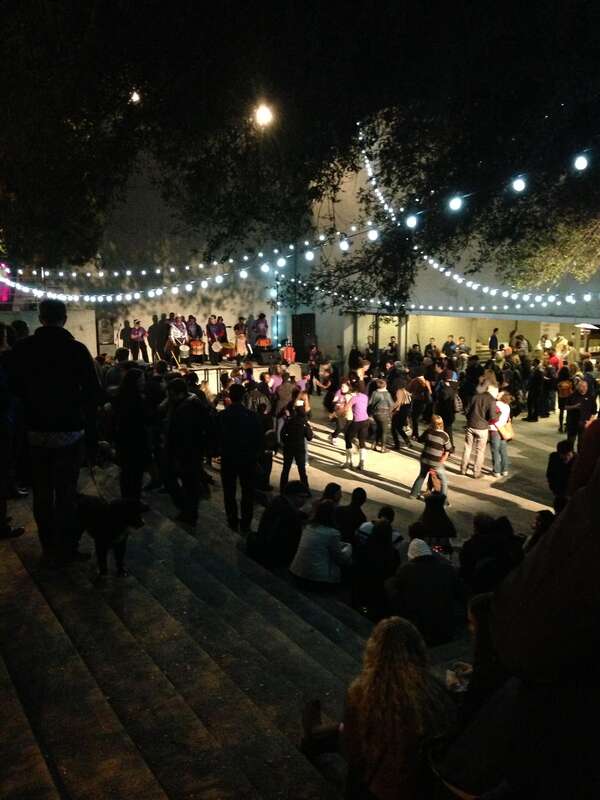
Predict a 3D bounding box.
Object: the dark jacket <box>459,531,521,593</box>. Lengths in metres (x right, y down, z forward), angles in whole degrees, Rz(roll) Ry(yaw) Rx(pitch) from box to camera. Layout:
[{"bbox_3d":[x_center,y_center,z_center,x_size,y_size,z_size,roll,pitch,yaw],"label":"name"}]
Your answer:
[{"bbox_3d":[1.980,1.689,8.000,0.580,0.640,0.500,4,8,30],"label":"dark jacket"}]

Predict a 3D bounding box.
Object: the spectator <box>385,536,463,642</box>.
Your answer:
[{"bbox_3d":[1.060,1.571,6.350,0.600,0.920,0.720,4,8,30],"label":"spectator"}]

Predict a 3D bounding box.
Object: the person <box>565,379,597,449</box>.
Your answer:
[{"bbox_3d":[5.915,0.361,16.200,0.480,1.620,0.550,-7,11,-42],"label":"person"}]

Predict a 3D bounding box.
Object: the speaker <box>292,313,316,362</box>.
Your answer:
[{"bbox_3d":[0.147,-2.276,28.000,0.750,1.800,0.650,-2,8,-11],"label":"speaker"}]

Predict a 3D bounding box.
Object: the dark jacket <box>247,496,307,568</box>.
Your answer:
[{"bbox_3d":[-0.220,1.368,7.950,0.600,0.670,0.500,6,9,40],"label":"dark jacket"}]

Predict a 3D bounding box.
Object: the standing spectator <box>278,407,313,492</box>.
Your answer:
[{"bbox_3d":[-0.078,0.881,13.300,0.520,1.560,0.380,1,8,5],"label":"standing spectator"}]

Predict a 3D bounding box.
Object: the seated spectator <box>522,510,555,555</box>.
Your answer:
[{"bbox_3d":[2.589,1.718,8.175,0.750,1.100,0.520,6,10,40],"label":"seated spectator"}]

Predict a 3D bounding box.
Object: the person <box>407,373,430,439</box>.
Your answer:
[{"bbox_3d":[2.726,0.148,17.400,0.520,1.620,0.500,-5,9,-30],"label":"person"}]

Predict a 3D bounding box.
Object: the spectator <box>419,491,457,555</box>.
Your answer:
[{"bbox_3d":[1.710,1.609,9.500,0.520,0.890,0.620,2,7,20],"label":"spectator"}]

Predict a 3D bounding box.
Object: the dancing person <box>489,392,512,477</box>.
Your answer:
[{"bbox_3d":[3.690,0.615,14.000,0.480,1.620,0.420,-3,8,-18],"label":"dancing person"}]

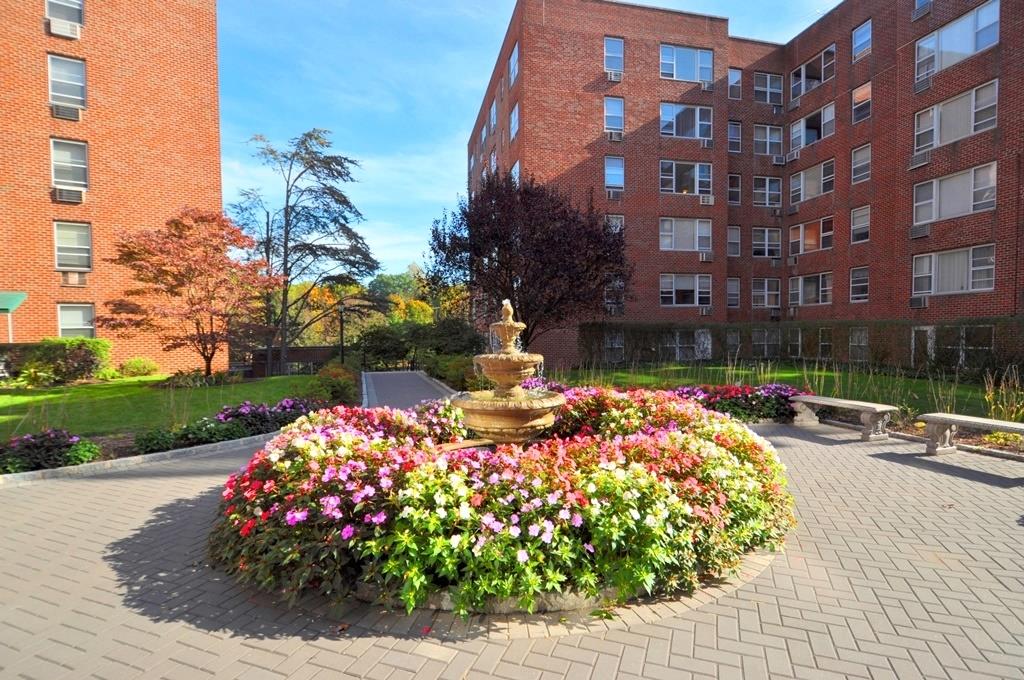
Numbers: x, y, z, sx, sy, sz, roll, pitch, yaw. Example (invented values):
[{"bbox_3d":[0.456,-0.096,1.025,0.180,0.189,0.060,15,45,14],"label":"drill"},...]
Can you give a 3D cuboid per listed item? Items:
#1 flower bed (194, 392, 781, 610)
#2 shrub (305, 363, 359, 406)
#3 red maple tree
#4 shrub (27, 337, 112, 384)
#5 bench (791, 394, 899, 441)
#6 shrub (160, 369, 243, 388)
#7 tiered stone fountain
[{"bbox_3d":[-0.014,1.123,4.876,5.200,0.750,5.050,-1,1,0],"label":"flower bed"},{"bbox_3d":[-4.087,0.939,10.372,1.140,0.900,1.100,-1,1,-22],"label":"shrub"},{"bbox_3d":[-10.071,-1.420,14.119,4.600,5.350,4.400,-2,2,-35],"label":"red maple tree"},{"bbox_3d":[-13.393,0.584,13.812,1.950,1.420,1.400,-2,1,-29],"label":"shrub"},{"bbox_3d":[4.982,1.163,6.929,0.420,0.420,1.400,-1,1,-15],"label":"bench"},{"bbox_3d":[-8.966,1.057,13.124,1.950,0.470,1.350,-2,2,-34],"label":"shrub"},{"bbox_3d":[-0.025,0.358,4.879,1.230,1.550,1.230,-1,1,0],"label":"tiered stone fountain"}]

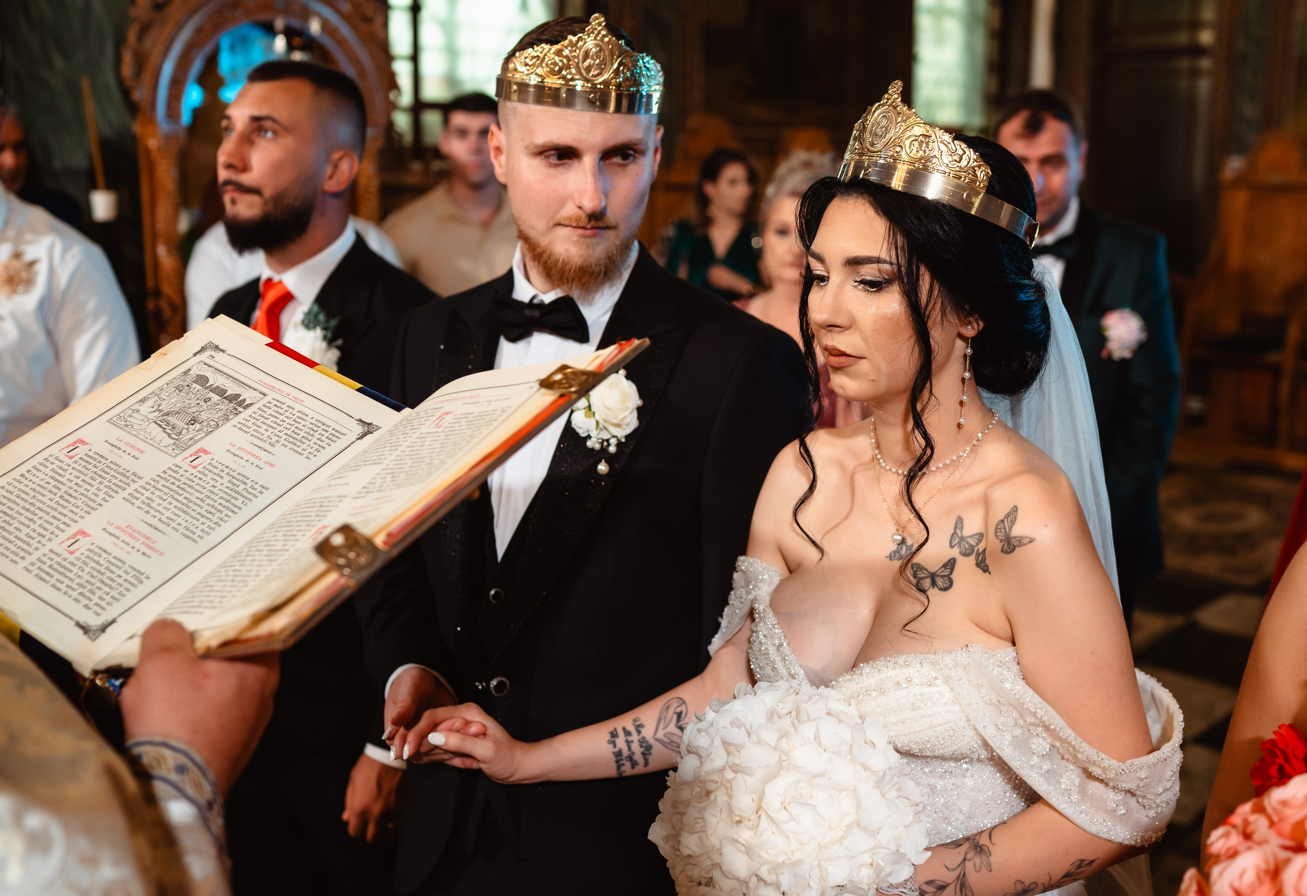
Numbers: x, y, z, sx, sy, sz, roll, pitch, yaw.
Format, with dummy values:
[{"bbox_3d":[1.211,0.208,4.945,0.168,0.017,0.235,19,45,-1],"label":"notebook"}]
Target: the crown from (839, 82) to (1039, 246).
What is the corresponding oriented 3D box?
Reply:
[{"bbox_3d":[0.273,-0.258,1.194,0.193,0.090,0.178,12,10,-40],"label":"crown"}]

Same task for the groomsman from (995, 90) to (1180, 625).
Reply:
[{"bbox_3d":[0.726,0.208,2.581,0.520,1.770,0.320,3,11,15],"label":"groomsman"}]

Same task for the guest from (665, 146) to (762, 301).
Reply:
[{"bbox_3d":[0.237,-0.197,4.654,0.460,1.690,0.300,-3,11,-15],"label":"guest"}]

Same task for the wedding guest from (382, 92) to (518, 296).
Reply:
[{"bbox_3d":[-0.472,-0.031,3.513,0.500,1.790,0.300,-1,11,-3],"label":"wedding guest"}]

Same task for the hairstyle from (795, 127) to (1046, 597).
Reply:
[{"bbox_3d":[0.253,-0.088,1.236,0.255,0.400,0.190,-8,13,-37],"label":"hairstyle"}]

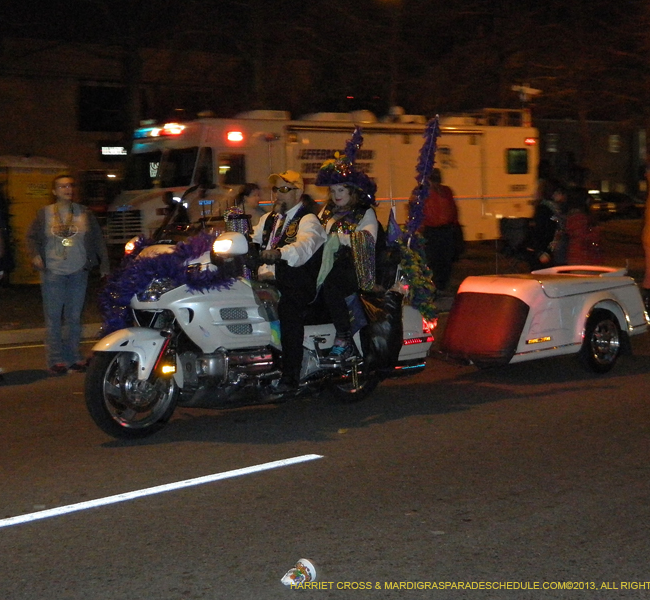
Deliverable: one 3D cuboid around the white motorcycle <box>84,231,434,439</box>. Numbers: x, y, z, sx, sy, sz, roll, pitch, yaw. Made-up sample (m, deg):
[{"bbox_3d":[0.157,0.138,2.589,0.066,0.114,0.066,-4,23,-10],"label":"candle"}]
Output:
[{"bbox_3d":[-0.396,0.087,8.695,2.630,1.400,0.970,-4,7,-38],"label":"white motorcycle"}]

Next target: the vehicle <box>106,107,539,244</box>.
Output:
[{"bbox_3d":[0.131,-2.521,27.735,9.700,3.250,2.450,-4,7,-37],"label":"vehicle"}]

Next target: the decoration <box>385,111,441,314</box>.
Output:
[{"bbox_3d":[0.632,-0.596,9.400,0.360,1.450,0.280,-4,7,-38],"label":"decoration"}]

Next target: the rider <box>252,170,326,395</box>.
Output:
[{"bbox_3d":[-0.286,-0.150,8.760,0.720,1.430,0.700,-4,7,-38],"label":"rider"}]

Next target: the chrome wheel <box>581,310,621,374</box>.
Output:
[{"bbox_3d":[2.187,0.328,10.400,0.520,0.520,0.180,-4,7,-38],"label":"chrome wheel"}]

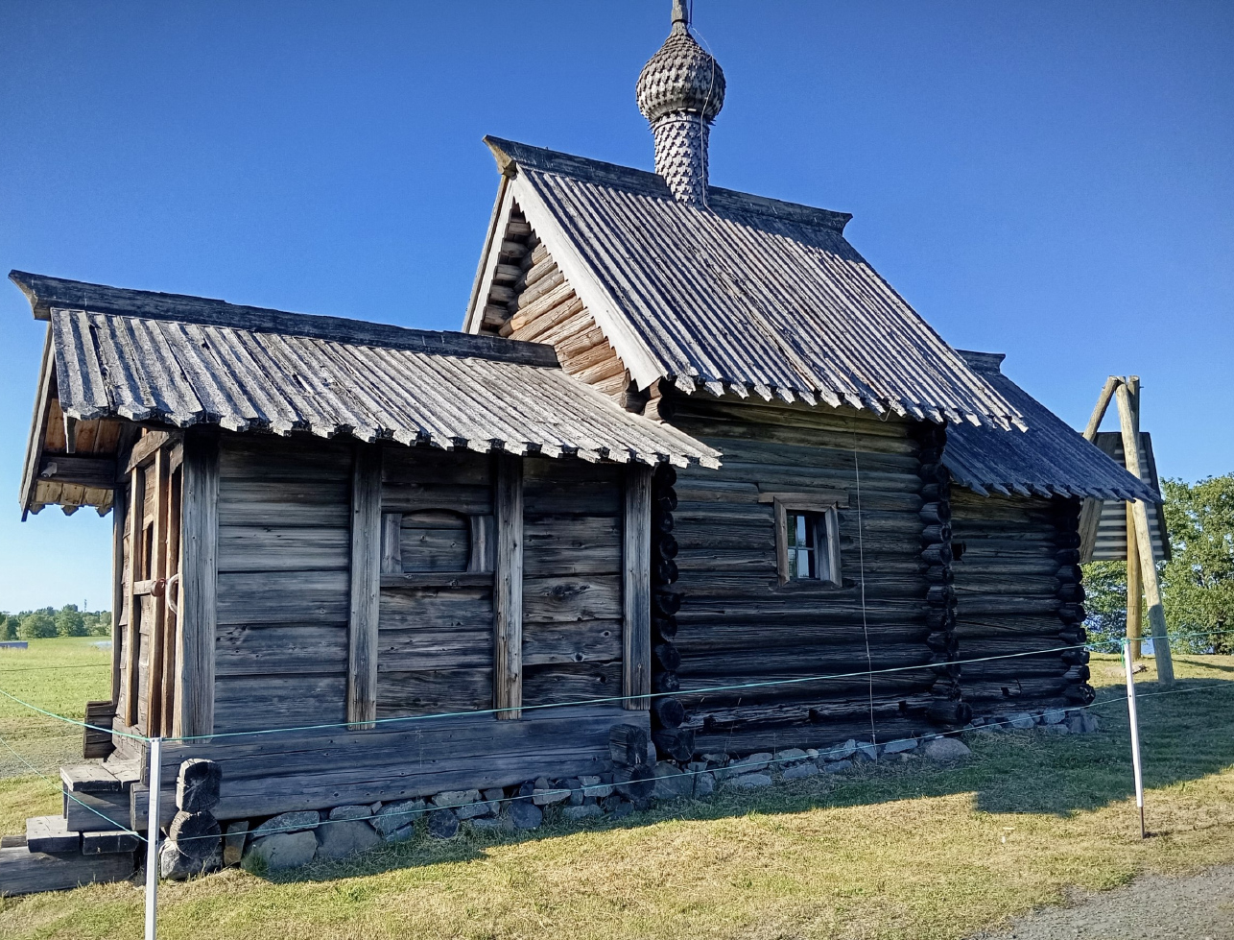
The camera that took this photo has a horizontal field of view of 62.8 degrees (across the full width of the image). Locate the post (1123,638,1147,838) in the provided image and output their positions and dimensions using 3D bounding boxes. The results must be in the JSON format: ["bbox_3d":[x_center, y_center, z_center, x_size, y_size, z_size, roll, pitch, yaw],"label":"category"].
[{"bbox_3d":[2.907,1.496,5.668,0.040,1.093,0.040,3,-9,-32],"label":"post"}]

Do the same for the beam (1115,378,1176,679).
[{"bbox_3d":[7.735,0.797,14.850,0.210,4.663,0.210,-9,-24,27],"label":"beam"}]

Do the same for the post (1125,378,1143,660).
[{"bbox_3d":[8.325,0.845,16.250,0.200,4.651,0.200,0,13,27],"label":"post"}]

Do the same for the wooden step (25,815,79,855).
[{"bbox_3d":[-3.193,2.034,5.686,0.242,0.074,0.620,4,-8,-32],"label":"wooden step"}]

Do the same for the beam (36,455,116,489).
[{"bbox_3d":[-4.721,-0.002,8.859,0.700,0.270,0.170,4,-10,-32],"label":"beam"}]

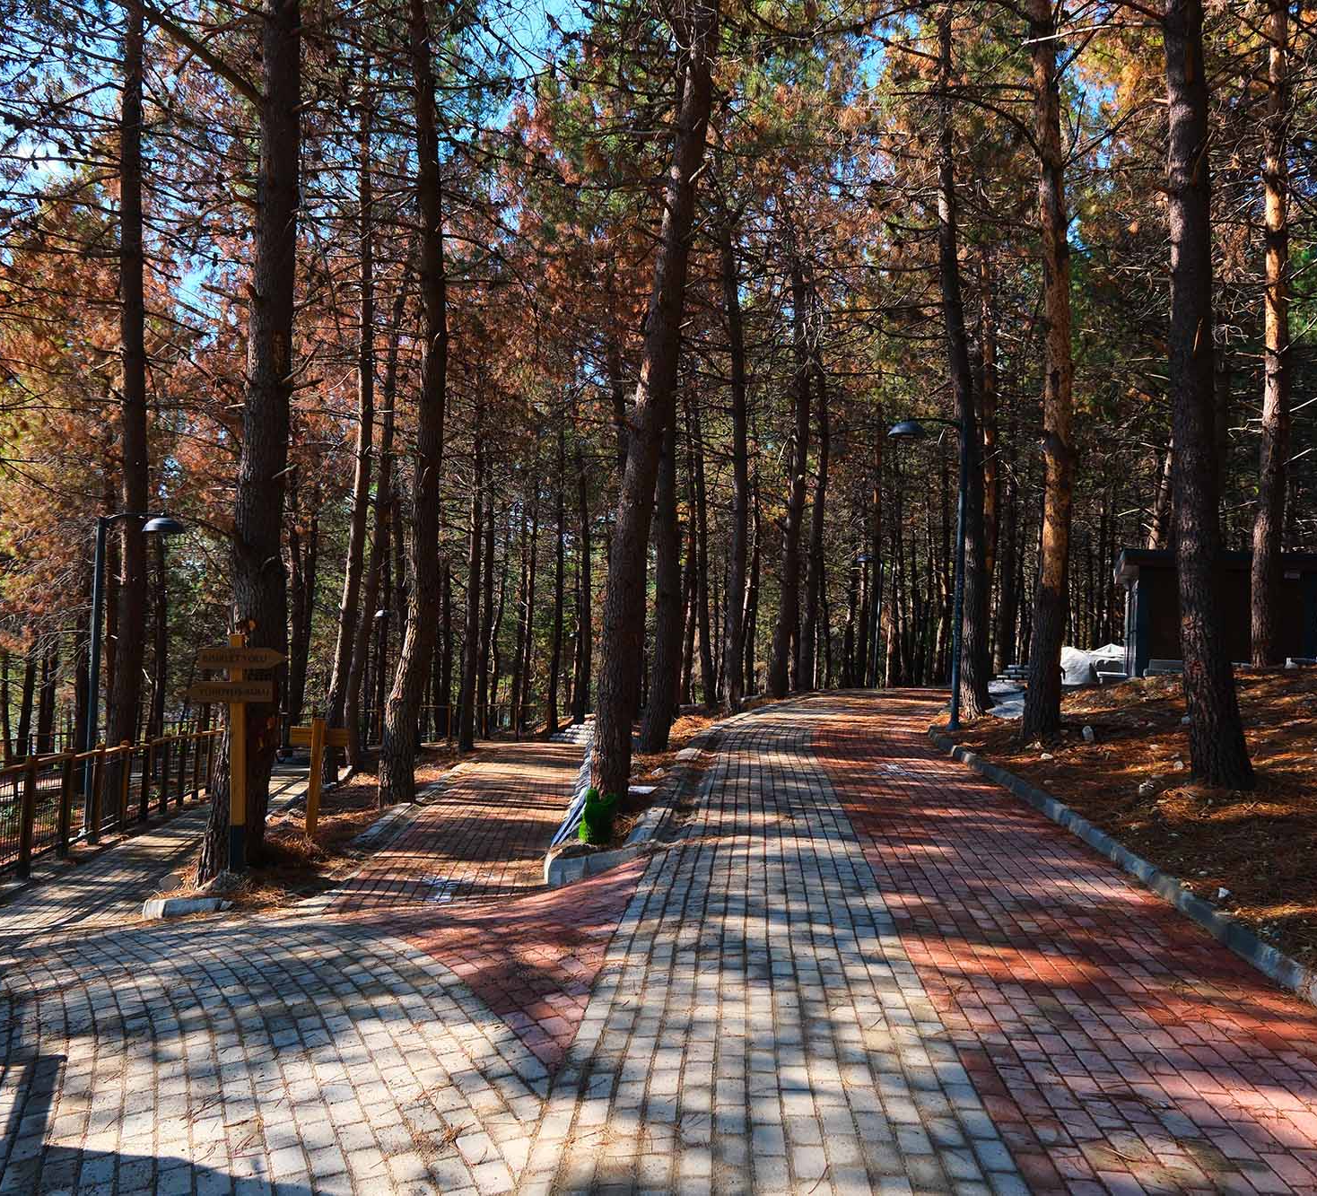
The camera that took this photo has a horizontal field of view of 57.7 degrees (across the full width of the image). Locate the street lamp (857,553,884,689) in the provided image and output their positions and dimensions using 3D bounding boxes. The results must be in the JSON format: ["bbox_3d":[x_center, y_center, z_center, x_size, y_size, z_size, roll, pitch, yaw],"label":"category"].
[{"bbox_3d":[5.676,0.780,32.759,1.050,3.900,0.460,3,-2,-41],"label":"street lamp"}]

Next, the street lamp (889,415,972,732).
[{"bbox_3d":[3.325,-0.311,15.033,1.050,3.900,0.460,2,-1,11],"label":"street lamp"}]

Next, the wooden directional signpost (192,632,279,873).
[{"bbox_3d":[-2.624,0.965,7.450,0.540,1.475,0.120,0,-1,-10],"label":"wooden directional signpost"}]

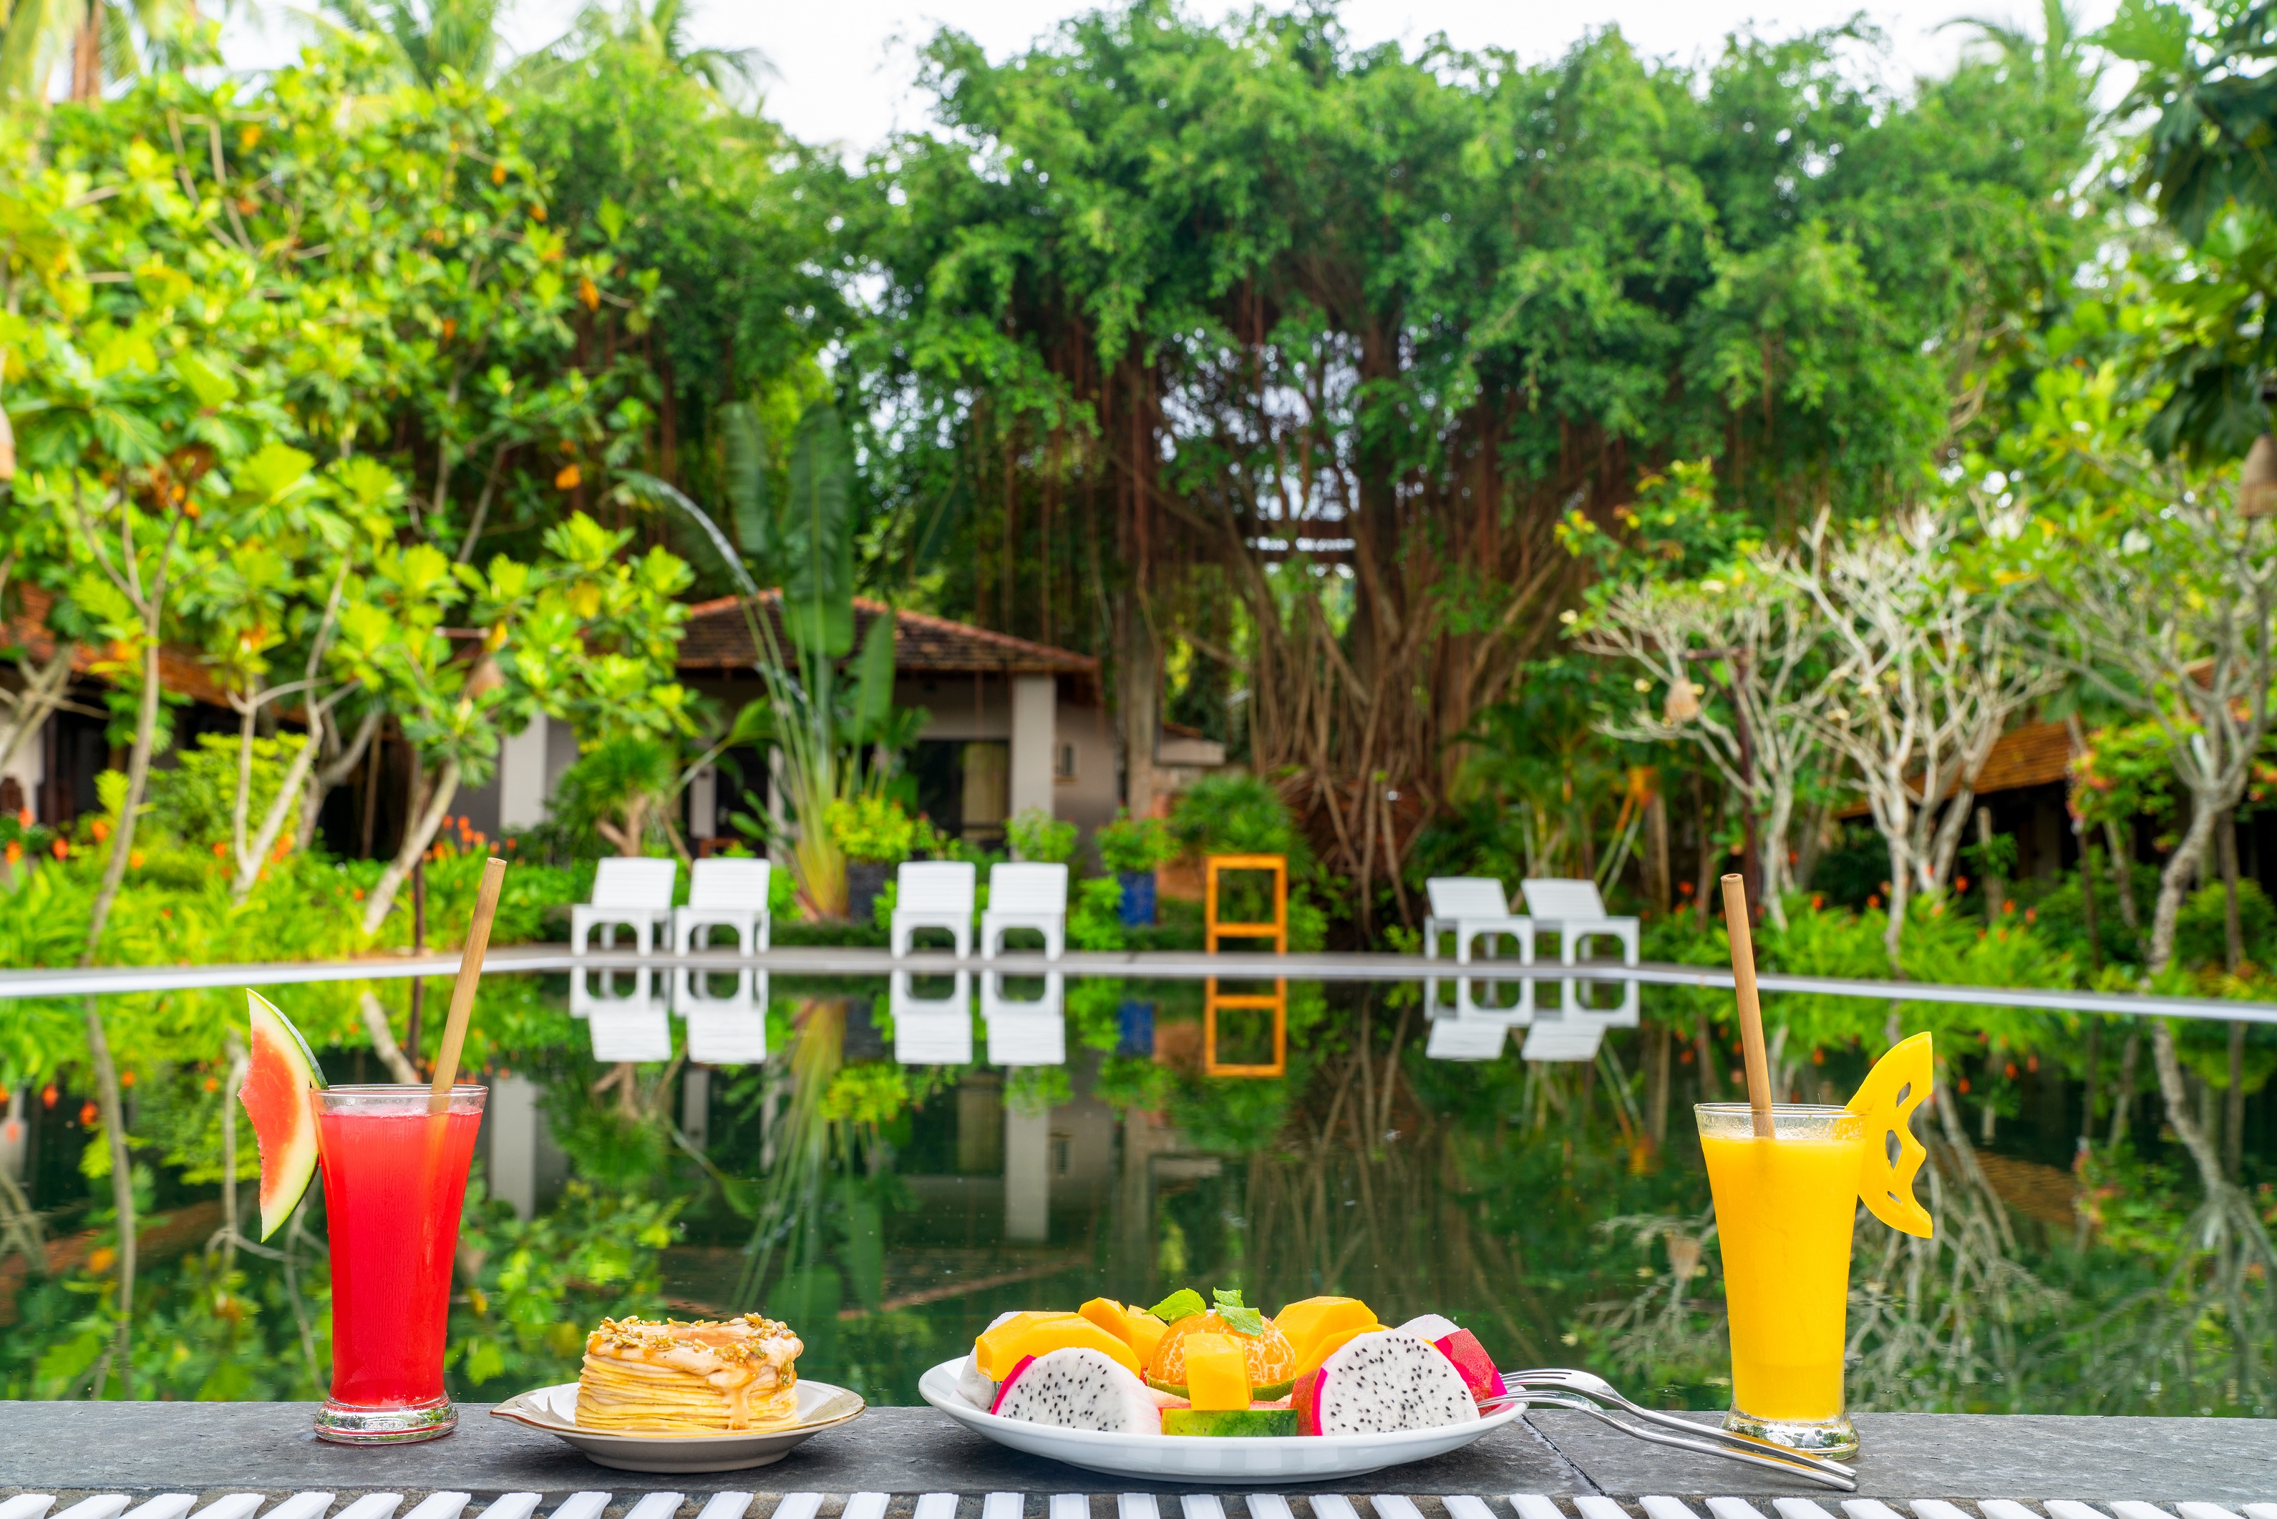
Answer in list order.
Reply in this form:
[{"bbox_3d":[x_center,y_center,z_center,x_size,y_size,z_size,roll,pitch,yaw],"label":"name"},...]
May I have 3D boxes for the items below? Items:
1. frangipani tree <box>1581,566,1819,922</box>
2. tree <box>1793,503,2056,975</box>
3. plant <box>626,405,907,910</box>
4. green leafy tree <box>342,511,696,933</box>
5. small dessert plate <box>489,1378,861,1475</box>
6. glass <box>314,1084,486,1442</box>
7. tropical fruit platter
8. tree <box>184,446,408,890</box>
[{"bbox_3d":[4.078,-0.071,18.355,1.788,2.770,1.800,1,-4,0],"label":"frangipani tree"},{"bbox_3d":[4.816,-0.126,15.552,1.678,2.874,1.750,1,-4,0],"label":"tree"},{"bbox_3d":[-3.680,-0.973,24.929,2.633,5.180,2.000,1,-4,0],"label":"plant"},{"bbox_3d":[-4.320,-0.236,17.658,2.462,3.002,2.300,1,-4,0],"label":"green leafy tree"},{"bbox_3d":[-0.193,0.279,1.054,0.160,0.022,0.145,1,-4,0],"label":"small dessert plate"},{"bbox_3d":[-0.325,0.218,1.105,0.076,0.146,0.076,1,-4,0],"label":"glass"},{"bbox_3d":[0.035,0.261,1.089,0.259,0.067,0.257,1,-4,0],"label":"tropical fruit platter"},{"bbox_3d":[-4.891,-0.405,14.600,1.500,2.760,1.400,1,-4,0],"label":"tree"}]

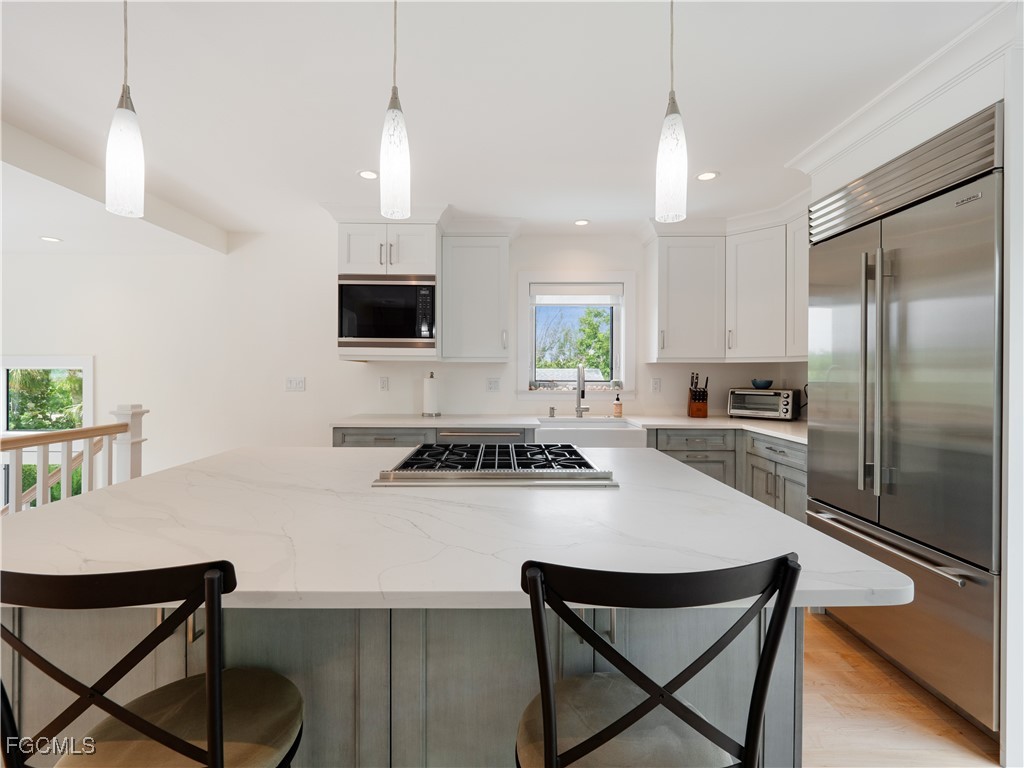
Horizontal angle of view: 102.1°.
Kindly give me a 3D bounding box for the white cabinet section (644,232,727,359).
[{"bbox_3d":[1.422,-0.678,3.441,0.540,0.985,0.330,0,1,-1],"label":"white cabinet section"}]

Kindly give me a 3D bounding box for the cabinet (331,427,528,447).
[{"bbox_3d":[-0.567,0.735,3.190,1.380,0.880,0.610,0,1,-1],"label":"cabinet"}]

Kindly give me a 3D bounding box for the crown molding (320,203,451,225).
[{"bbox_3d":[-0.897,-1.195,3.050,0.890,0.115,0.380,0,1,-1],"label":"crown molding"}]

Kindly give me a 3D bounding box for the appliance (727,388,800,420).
[{"bbox_3d":[1.975,0.163,3.235,0.300,0.235,0.440,-1,1,-45],"label":"appliance"}]

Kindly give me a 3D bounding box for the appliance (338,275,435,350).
[{"bbox_3d":[-0.892,-0.521,3.160,0.695,0.525,0.450,0,1,-1],"label":"appliance"}]

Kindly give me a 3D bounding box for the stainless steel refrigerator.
[{"bbox_3d":[1.880,0.145,1.785,0.650,2.150,0.880,0,1,-1],"label":"stainless steel refrigerator"}]

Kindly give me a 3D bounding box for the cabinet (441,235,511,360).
[{"bbox_3d":[-0.282,-0.658,3.330,0.540,0.950,0.330,0,1,-1],"label":"cabinet"}]

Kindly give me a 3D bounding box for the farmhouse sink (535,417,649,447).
[{"bbox_3d":[0.540,0.430,3.070,0.770,0.250,0.460,0,1,-1],"label":"farmhouse sink"}]

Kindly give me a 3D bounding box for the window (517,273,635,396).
[{"bbox_3d":[0.538,-0.416,3.510,0.990,1.040,0.120,0,1,-1],"label":"window"}]

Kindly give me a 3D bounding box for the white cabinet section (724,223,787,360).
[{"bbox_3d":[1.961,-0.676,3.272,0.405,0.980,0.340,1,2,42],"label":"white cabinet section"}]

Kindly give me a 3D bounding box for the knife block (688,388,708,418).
[{"bbox_3d":[1.515,0.150,3.380,0.145,0.250,0.160,0,1,15],"label":"knife block"}]

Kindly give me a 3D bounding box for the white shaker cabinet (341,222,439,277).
[{"bbox_3d":[-0.892,-0.975,3.200,0.700,0.375,0.520,0,1,-1],"label":"white shaker cabinet"}]

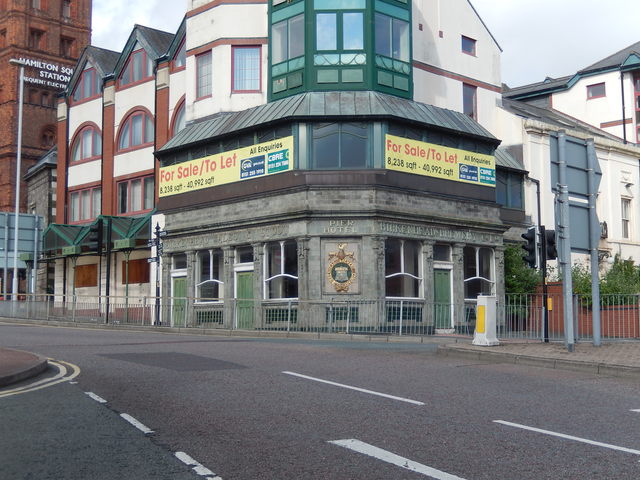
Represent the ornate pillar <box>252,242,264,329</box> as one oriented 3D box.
[{"bbox_3d":[-2.196,1.696,34.095,0.280,3.124,0.430,4,-7,-41],"label":"ornate pillar"}]

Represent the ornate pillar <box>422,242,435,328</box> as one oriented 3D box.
[{"bbox_3d":[3.893,1.652,34.008,0.430,3.245,0.280,5,-7,-44],"label":"ornate pillar"}]

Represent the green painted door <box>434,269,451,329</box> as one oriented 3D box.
[{"bbox_3d":[4.317,2.066,33.222,0.704,2.093,0.100,5,-8,-43],"label":"green painted door"}]

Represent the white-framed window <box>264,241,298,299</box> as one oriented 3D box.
[{"bbox_3d":[-1.351,1.076,33.347,0.200,2.088,1.939,4,-7,-41],"label":"white-framed window"}]

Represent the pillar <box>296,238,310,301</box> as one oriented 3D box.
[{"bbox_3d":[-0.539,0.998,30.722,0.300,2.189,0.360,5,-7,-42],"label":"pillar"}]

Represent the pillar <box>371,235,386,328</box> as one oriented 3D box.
[{"bbox_3d":[1.906,1.358,30.736,0.380,3.038,0.340,5,-8,-43],"label":"pillar"}]

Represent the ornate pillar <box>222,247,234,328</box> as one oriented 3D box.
[{"bbox_3d":[-3.401,1.796,35.469,0.280,3.141,0.430,4,-7,-41],"label":"ornate pillar"}]

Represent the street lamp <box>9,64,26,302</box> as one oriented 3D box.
[{"bbox_3d":[-12.895,-2.261,39.554,0.660,10.986,0.280,4,-7,-37],"label":"street lamp"}]

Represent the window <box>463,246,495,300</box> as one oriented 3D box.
[{"bbox_3d":[5.849,1.250,34.755,1.661,1.922,0.150,5,-8,-43],"label":"window"}]

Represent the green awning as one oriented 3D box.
[{"bbox_3d":[-8.914,-0.128,40.196,1.850,1.590,9.364,5,-7,-44],"label":"green awning"}]

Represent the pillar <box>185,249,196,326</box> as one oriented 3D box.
[{"bbox_3d":[-5.034,1.941,37.331,0.280,3.049,0.430,4,-7,-41],"label":"pillar"}]

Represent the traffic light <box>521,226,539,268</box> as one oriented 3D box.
[{"bbox_3d":[5.886,0.216,26.500,0.320,1.137,0.470,2,-6,-19],"label":"traffic light"}]

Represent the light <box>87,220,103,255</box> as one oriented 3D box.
[{"bbox_3d":[-7.989,-0.099,33.601,0.460,1.270,0.500,-1,-5,6],"label":"light"}]

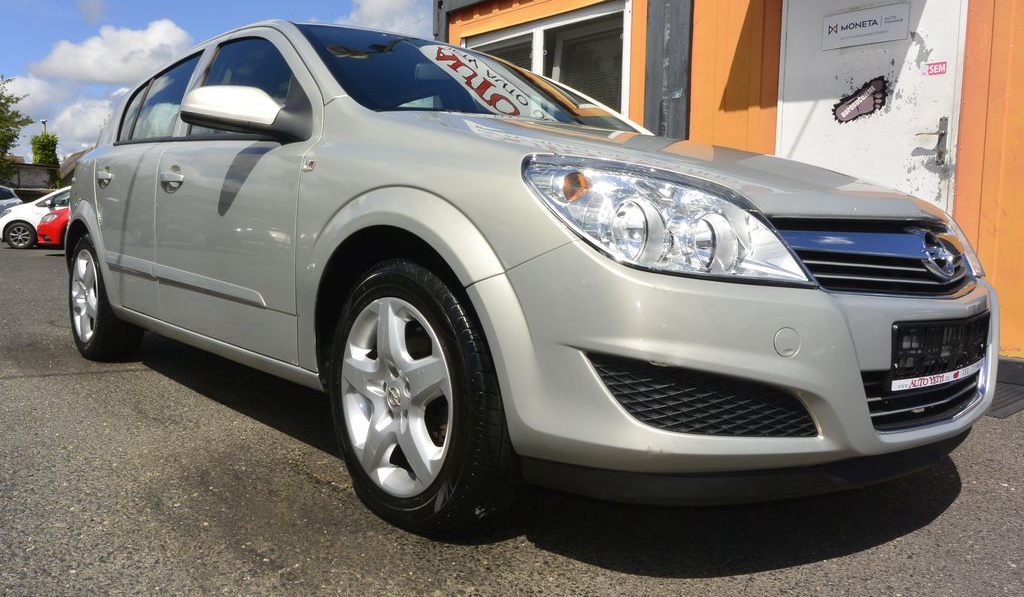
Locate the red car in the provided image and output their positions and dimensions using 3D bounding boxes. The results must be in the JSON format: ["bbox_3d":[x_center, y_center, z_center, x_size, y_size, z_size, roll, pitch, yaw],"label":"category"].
[{"bbox_3d":[-7.585,-1.722,15.970,1.720,1.460,4.050,6,7,39],"label":"red car"}]

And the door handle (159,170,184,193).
[{"bbox_3d":[-1.136,-0.394,2.585,0.060,0.075,0.210,-3,7,-42],"label":"door handle"}]

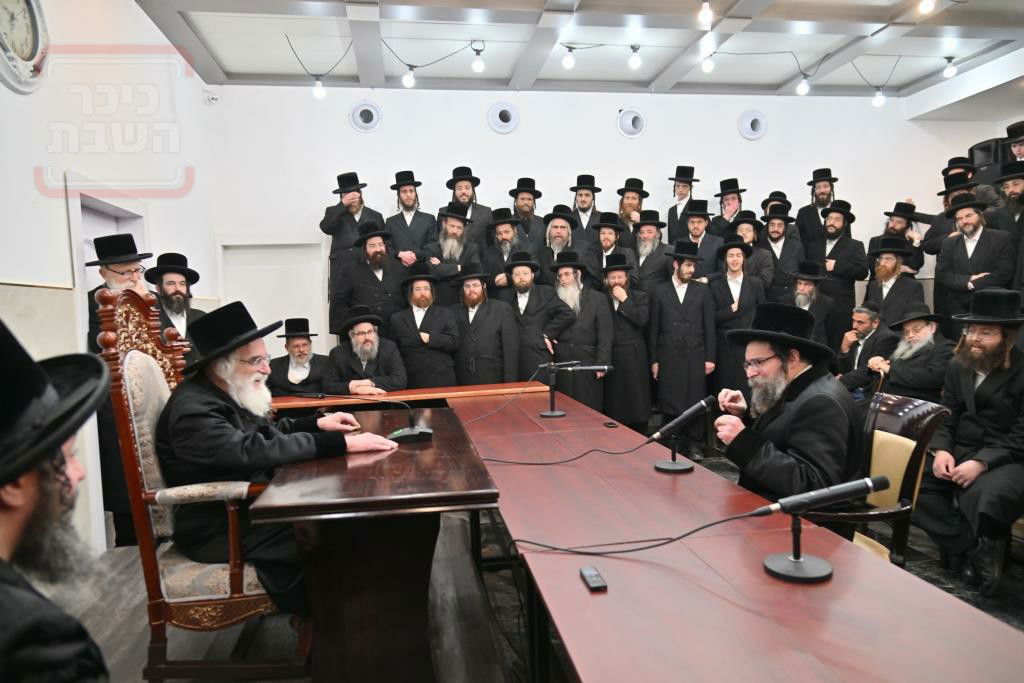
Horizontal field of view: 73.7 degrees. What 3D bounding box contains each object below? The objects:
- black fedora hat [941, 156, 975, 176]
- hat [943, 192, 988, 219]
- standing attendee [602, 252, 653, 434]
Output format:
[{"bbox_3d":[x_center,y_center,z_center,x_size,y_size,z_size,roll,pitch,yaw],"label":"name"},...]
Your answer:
[{"bbox_3d":[4.256,-1.661,6.500,0.335,0.140,0.300,0,2,-32],"label":"black fedora hat"},{"bbox_3d":[4.194,-1.250,6.300,0.370,0.150,0.340,-7,-1,-42],"label":"hat"},{"bbox_3d":[0.990,0.124,5.850,0.480,1.760,0.400,-1,3,19],"label":"standing attendee"}]

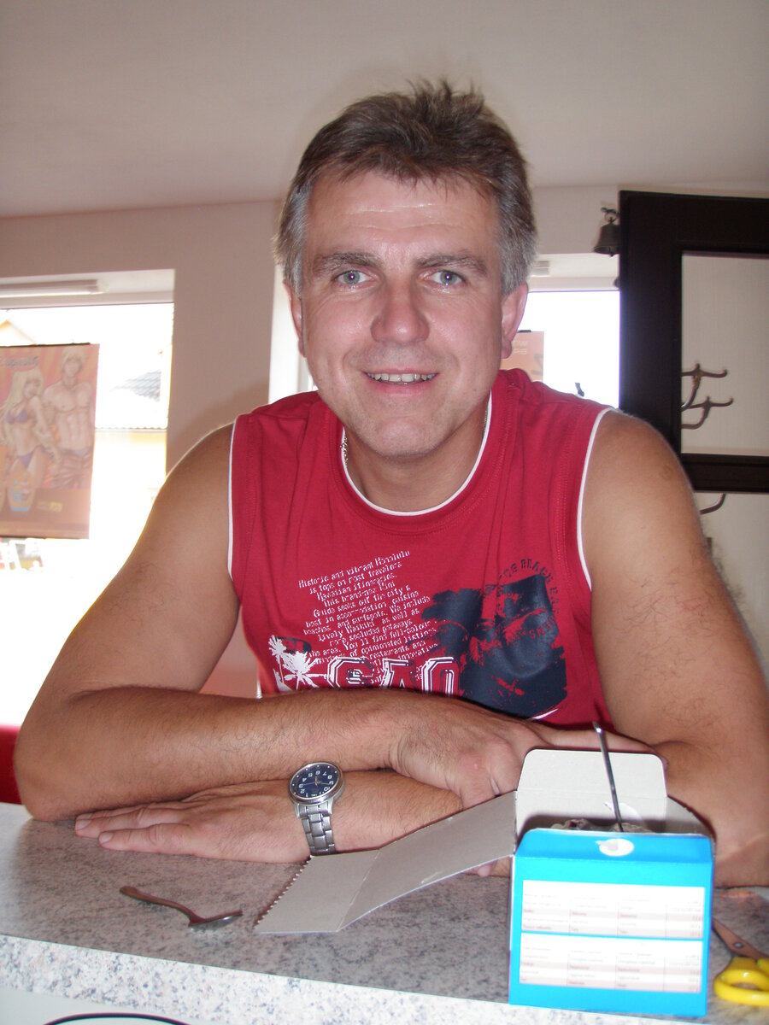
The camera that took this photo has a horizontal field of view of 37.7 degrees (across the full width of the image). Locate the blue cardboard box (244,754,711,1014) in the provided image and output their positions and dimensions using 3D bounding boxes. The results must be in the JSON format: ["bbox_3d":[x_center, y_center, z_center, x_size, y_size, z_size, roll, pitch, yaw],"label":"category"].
[{"bbox_3d":[0.053,0.190,0.620,0.219,0.096,0.161,1,-3,7],"label":"blue cardboard box"}]

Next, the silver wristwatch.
[{"bbox_3d":[-0.041,0.213,0.812,0.042,0.054,0.063,-13,30,13],"label":"silver wristwatch"}]

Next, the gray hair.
[{"bbox_3d":[0.017,-0.233,0.883,0.195,0.190,0.195,1,-3,1],"label":"gray hair"}]

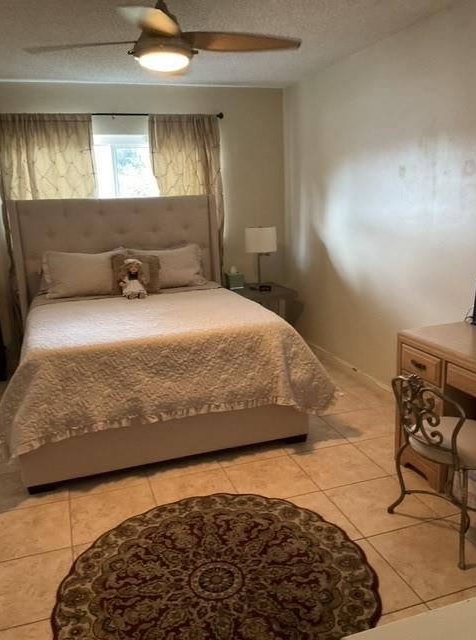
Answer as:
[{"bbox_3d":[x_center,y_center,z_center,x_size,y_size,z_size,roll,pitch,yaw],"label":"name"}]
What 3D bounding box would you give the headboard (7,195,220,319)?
[{"bbox_3d":[-1.022,-0.338,4.822,1.750,1.480,0.220,-6,14,-18],"label":"headboard"}]

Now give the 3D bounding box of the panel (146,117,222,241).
[{"bbox_3d":[-0.455,-0.832,5.184,0.680,2.150,0.120,-6,14,-18],"label":"panel"}]

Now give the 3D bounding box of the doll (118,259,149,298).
[{"bbox_3d":[-0.854,-0.342,4.418,0.240,0.310,0.190,-6,14,-18],"label":"doll"}]

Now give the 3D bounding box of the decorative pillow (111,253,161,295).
[{"bbox_3d":[-0.866,-0.376,4.540,0.400,0.370,0.130,-6,-6,-18],"label":"decorative pillow"}]

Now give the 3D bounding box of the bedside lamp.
[{"bbox_3d":[0.219,-0.615,5.276,0.310,0.590,0.310,-2,14,0],"label":"bedside lamp"}]

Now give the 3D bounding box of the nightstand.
[{"bbox_3d":[0.190,-0.013,5.260,0.580,0.565,0.570,-6,14,-18],"label":"nightstand"}]

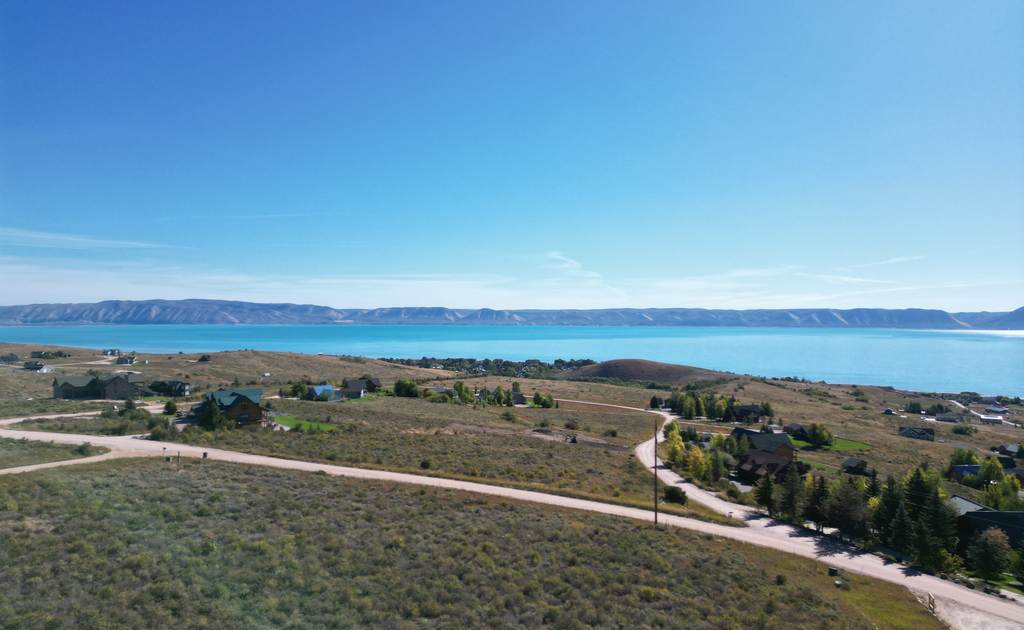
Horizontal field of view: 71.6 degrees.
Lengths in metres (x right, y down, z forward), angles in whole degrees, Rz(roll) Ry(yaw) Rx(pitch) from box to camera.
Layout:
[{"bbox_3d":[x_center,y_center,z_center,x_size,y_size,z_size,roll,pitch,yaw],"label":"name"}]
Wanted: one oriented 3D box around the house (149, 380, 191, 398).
[{"bbox_3d":[-166.670,35.860,345.000,17.500,8.000,10.000,0,0,-9],"label":"house"}]

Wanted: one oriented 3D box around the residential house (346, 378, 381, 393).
[{"bbox_3d":[-79.330,37.660,380.000,16.500,7.800,11.000,0,0,-6],"label":"residential house"}]

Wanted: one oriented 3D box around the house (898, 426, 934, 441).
[{"bbox_3d":[227.680,66.940,400.000,17.000,7.200,10.000,0,0,25],"label":"house"}]

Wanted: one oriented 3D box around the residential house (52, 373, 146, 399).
[{"bbox_3d":[-156.590,27.150,270.000,29.000,9.000,14.000,0,0,-41],"label":"residential house"}]

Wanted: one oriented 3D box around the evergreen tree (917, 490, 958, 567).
[{"bbox_3d":[45.550,22.850,76.000,4.300,8.300,4.300,0,0,0],"label":"evergreen tree"}]

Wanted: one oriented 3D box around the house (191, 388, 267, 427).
[{"bbox_3d":[-74.880,24.320,188.000,16.000,9.000,12.000,0,0,-42],"label":"house"}]

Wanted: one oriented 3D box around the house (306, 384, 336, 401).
[{"bbox_3d":[-87.540,36.030,328.000,9.000,7.500,12.500,0,0,27],"label":"house"}]

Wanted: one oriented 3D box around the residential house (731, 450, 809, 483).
[{"bbox_3d":[64.190,37.760,178.000,11.000,7.300,15.000,0,0,-26],"label":"residential house"}]

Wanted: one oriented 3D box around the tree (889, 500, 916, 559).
[{"bbox_3d":[42.620,23.410,77.500,3.000,6.600,3.000,0,0,0],"label":"tree"}]

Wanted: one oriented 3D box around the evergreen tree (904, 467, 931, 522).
[{"bbox_3d":[50.140,23.140,88.000,3.700,8.700,3.700,0,0,0],"label":"evergreen tree"}]

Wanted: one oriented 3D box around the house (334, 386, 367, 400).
[{"bbox_3d":[-81.300,39.250,360.000,13.500,5.800,9.000,0,0,6],"label":"house"}]

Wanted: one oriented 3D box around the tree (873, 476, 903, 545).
[{"bbox_3d":[44.010,22.970,83.000,3.600,8.300,3.600,0,0,0],"label":"tree"}]

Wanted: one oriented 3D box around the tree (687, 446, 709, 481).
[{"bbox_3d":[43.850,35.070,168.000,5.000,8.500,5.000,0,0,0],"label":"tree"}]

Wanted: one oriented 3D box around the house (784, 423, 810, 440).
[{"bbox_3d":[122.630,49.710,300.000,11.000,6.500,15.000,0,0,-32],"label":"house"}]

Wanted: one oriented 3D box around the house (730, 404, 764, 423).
[{"bbox_3d":[102.160,42.950,308.000,12.800,7.800,10.000,0,0,2],"label":"house"}]

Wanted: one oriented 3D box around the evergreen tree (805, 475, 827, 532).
[{"bbox_3d":[36.450,22.690,85.000,2.900,7.000,2.900,0,0,0],"label":"evergreen tree"}]

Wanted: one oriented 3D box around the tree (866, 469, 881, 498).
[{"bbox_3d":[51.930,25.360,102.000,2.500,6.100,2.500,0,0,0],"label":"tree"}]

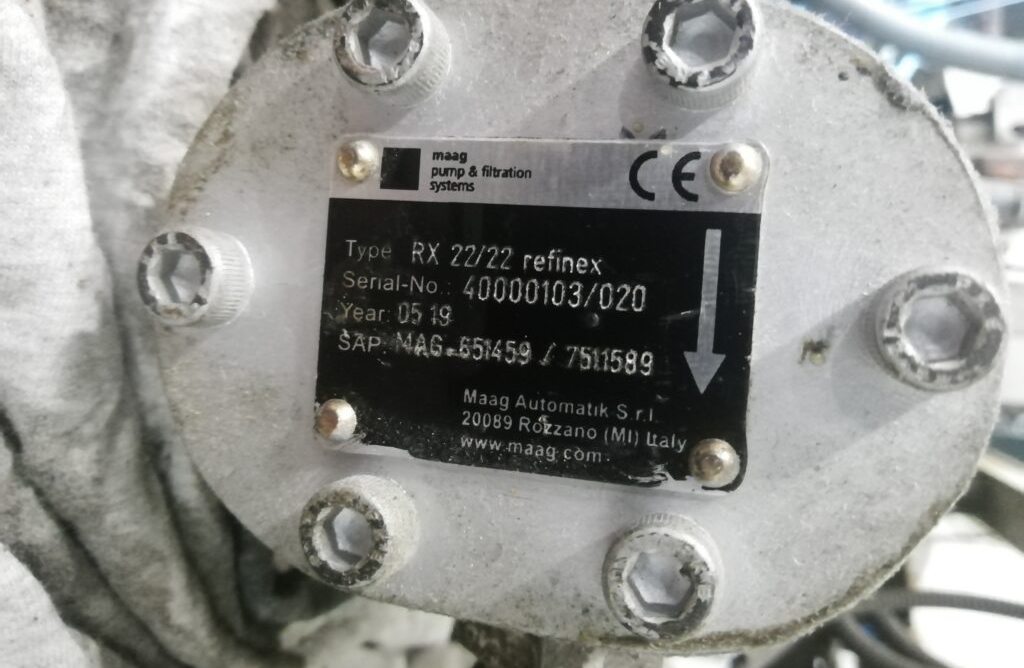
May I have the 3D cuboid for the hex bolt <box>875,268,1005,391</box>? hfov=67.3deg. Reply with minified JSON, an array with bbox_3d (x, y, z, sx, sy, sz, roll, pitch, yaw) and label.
[{"bbox_3d":[0.064,-0.001,0.117,0.018,0.018,0.012,4,0,15],"label":"hex bolt"}]

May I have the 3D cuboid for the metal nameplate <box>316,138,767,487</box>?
[{"bbox_3d":[0.002,-0.005,0.139,0.080,0.060,0.002,4,0,15],"label":"metal nameplate"}]

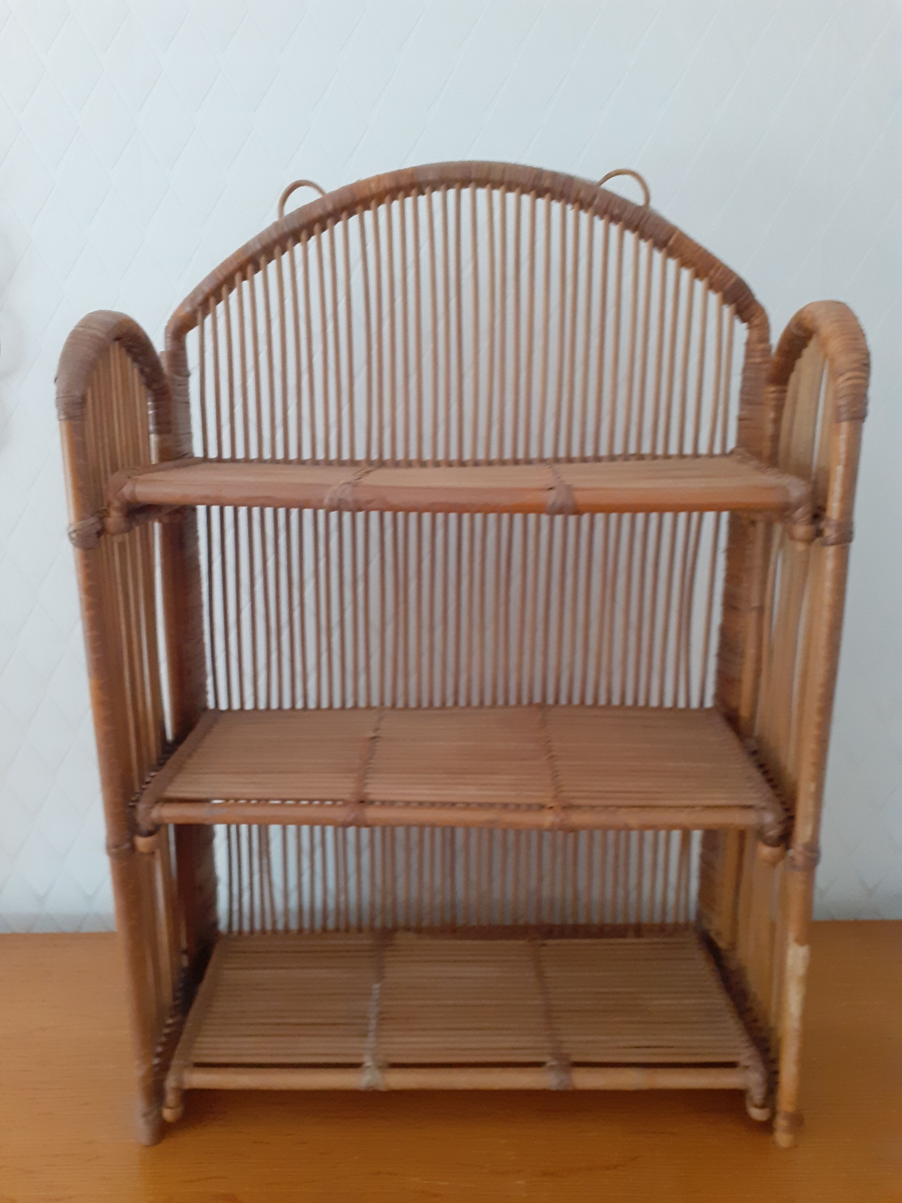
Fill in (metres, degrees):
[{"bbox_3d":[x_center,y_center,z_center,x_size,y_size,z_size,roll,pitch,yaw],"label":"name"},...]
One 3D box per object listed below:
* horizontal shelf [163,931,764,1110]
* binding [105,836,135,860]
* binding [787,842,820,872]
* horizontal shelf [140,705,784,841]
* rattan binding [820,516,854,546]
[{"bbox_3d":[0.008,0.315,0.718,0.412,0.026,0.162,0,15,1],"label":"horizontal shelf"},{"bbox_3d":[-0.213,0.159,0.603,0.018,0.012,0.019,0,14,1],"label":"binding"},{"bbox_3d":[0.224,0.162,0.596,0.019,0.017,0.019,0,15,1],"label":"binding"},{"bbox_3d":[0.007,0.116,0.665,0.406,0.021,0.162,0,15,1],"label":"horizontal shelf"},{"bbox_3d":[0.225,-0.041,0.547,0.018,0.015,0.020,0,14,1],"label":"rattan binding"}]

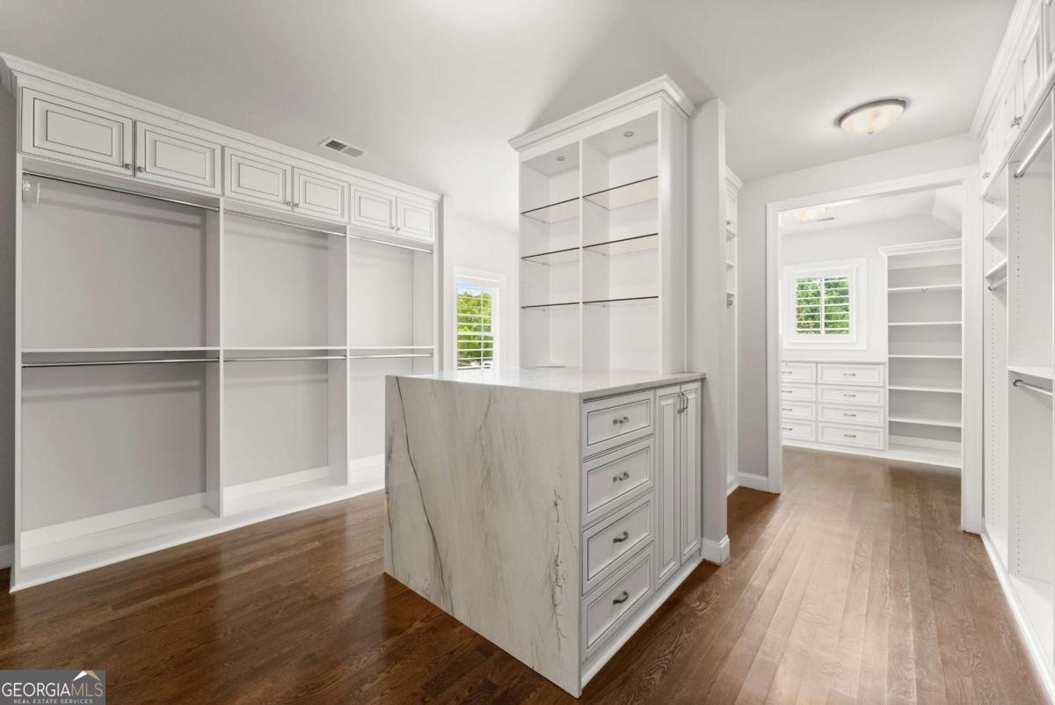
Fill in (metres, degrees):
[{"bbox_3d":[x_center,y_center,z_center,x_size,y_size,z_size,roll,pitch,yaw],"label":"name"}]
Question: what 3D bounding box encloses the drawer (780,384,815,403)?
[{"bbox_3d":[3.239,0.465,5.060,0.558,0.208,0.380,1,2,42],"label":"drawer"}]

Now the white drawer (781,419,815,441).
[{"bbox_3d":[3.241,0.916,5.070,0.558,0.236,0.380,1,2,42],"label":"white drawer"}]

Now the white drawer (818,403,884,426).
[{"bbox_3d":[3.679,0.690,4.672,0.560,0.209,0.380,1,2,42],"label":"white drawer"}]

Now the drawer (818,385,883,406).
[{"bbox_3d":[3.679,0.472,4.667,0.560,0.208,0.380,1,2,42],"label":"drawer"}]

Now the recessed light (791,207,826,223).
[{"bbox_3d":[2.912,-1.408,4.245,0.394,0.123,0.394,1,2,42],"label":"recessed light"}]

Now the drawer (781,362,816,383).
[{"bbox_3d":[3.239,0.234,5.056,0.558,0.234,0.380,1,2,42],"label":"drawer"}]

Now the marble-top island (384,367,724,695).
[{"bbox_3d":[0.118,0.652,2.288,1.261,1.059,1.242,1,2,42],"label":"marble-top island"}]

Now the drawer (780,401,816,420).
[{"bbox_3d":[3.240,0.683,5.065,0.558,0.209,0.380,1,2,42],"label":"drawer"}]

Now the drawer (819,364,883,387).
[{"bbox_3d":[3.678,0.241,4.662,0.560,0.234,0.380,1,2,42],"label":"drawer"}]

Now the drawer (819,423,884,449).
[{"bbox_3d":[3.680,0.923,4.677,0.560,0.236,0.380,1,2,42],"label":"drawer"}]

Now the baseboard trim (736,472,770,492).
[{"bbox_3d":[1.905,1.093,3.464,0.213,0.118,0.017,1,2,42],"label":"baseboard trim"}]

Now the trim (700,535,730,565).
[{"bbox_3d":[1.085,1.116,2.354,0.098,0.123,0.154,1,2,42],"label":"trim"}]

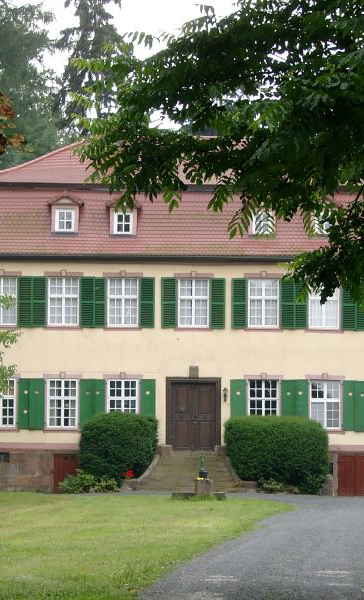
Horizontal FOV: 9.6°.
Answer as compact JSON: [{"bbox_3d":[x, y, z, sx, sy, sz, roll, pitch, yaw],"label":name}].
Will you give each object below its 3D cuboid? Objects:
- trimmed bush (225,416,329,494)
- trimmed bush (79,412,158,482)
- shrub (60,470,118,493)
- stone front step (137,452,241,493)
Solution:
[{"bbox_3d":[3.302,5.434,75.918,3.645,2.719,2.100,1,-4,-3],"label":"trimmed bush"},{"bbox_3d":[-2.212,5.191,75.683,2.786,2.537,2.100,1,-4,-3],"label":"trimmed bush"},{"bbox_3d":[-3.205,6.221,74.466,2.055,0.752,1.100,1,-4,-3],"label":"shrub"},{"bbox_3d":[0.164,5.958,75.690,3.703,1.434,2.600,1,-4,-3],"label":"stone front step"}]

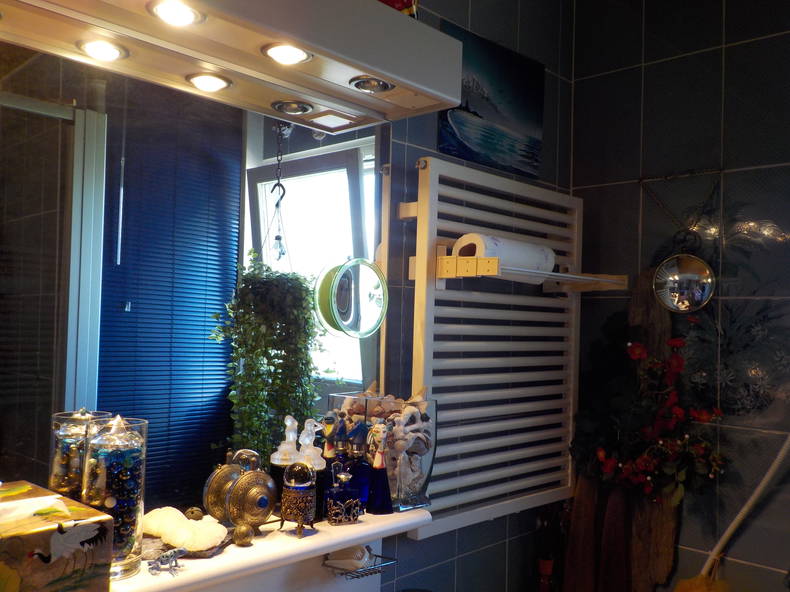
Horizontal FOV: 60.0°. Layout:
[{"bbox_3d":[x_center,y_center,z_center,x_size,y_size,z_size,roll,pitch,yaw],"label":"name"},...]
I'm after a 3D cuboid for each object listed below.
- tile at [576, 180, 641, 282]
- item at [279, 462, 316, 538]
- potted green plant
[{"bbox_3d":[0.558,-0.143,1.825,0.200,0.300,0.010,0,-2,45],"label":"tile"},{"bbox_3d":[-0.148,0.317,1.077,0.055,0.107,0.055,1,-1,0],"label":"item"},{"bbox_3d":[-0.443,0.228,2.378,0.350,0.710,0.320,2,-2,-10],"label":"potted green plant"}]

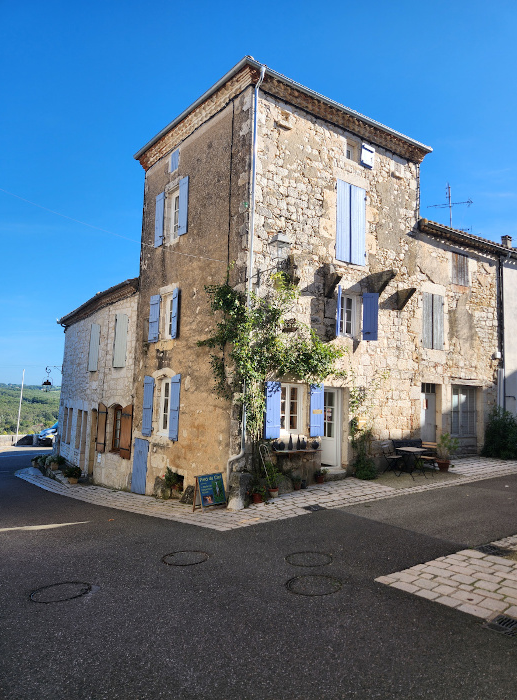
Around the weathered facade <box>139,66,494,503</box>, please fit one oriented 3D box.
[{"bbox_3d":[2.316,-1.005,15.705,10.700,10.500,6.400,4,-5,-34],"label":"weathered facade"}]

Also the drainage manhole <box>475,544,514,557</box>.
[{"bbox_3d":[2.916,2.488,5.771,0.320,0.040,0.380,4,-4,-28],"label":"drainage manhole"}]

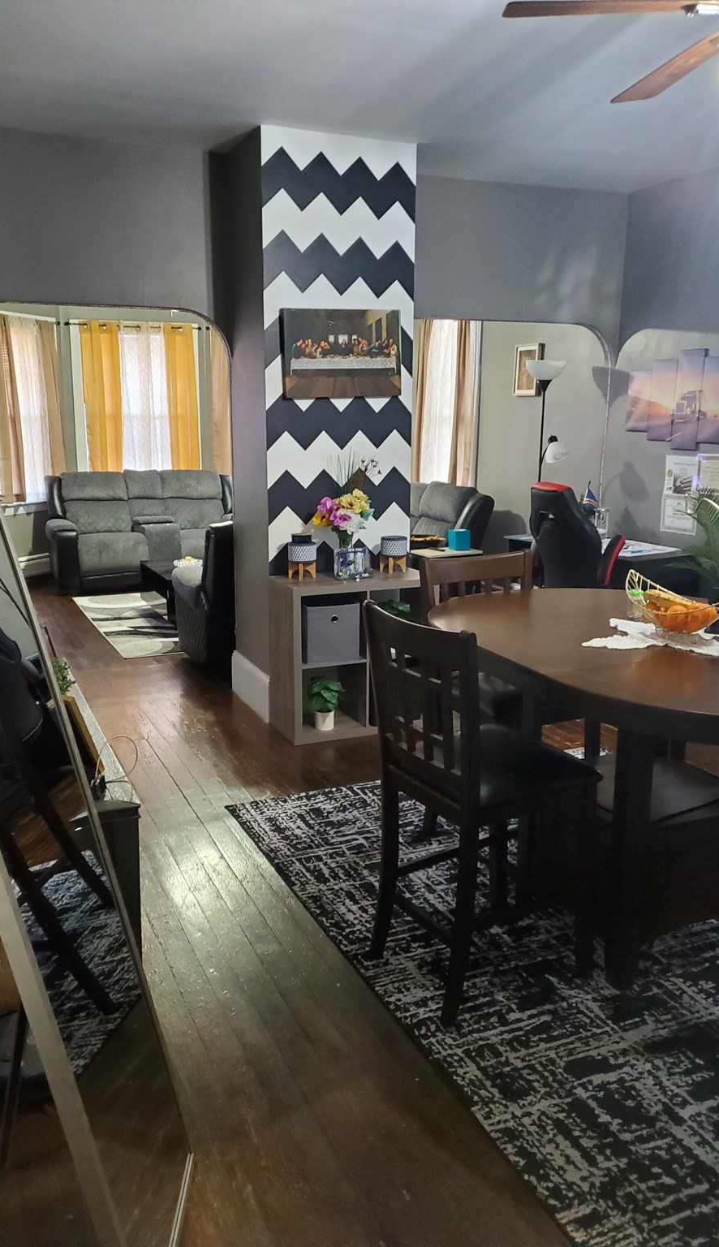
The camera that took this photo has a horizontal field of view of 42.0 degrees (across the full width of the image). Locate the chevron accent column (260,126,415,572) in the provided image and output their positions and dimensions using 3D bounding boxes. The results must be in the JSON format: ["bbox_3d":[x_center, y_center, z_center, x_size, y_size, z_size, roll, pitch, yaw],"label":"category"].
[{"bbox_3d":[-0.202,-0.941,4.858,0.773,2.784,0.566,-5,14,-23],"label":"chevron accent column"}]

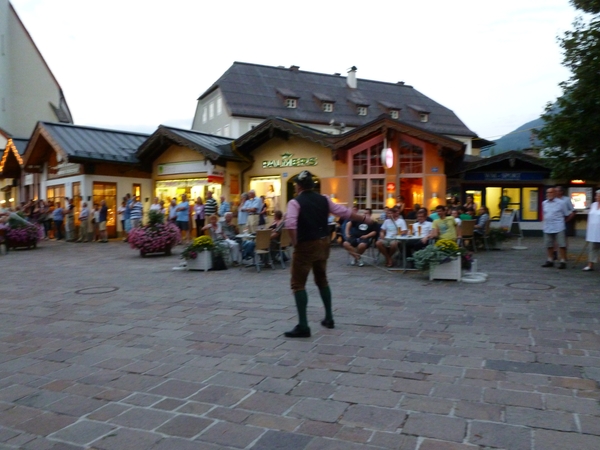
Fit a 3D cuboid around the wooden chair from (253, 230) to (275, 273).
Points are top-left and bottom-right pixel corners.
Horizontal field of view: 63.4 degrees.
[{"bbox_3d":[-0.838,0.563,10.881,0.430,0.900,0.500,-2,3,-34],"label":"wooden chair"}]

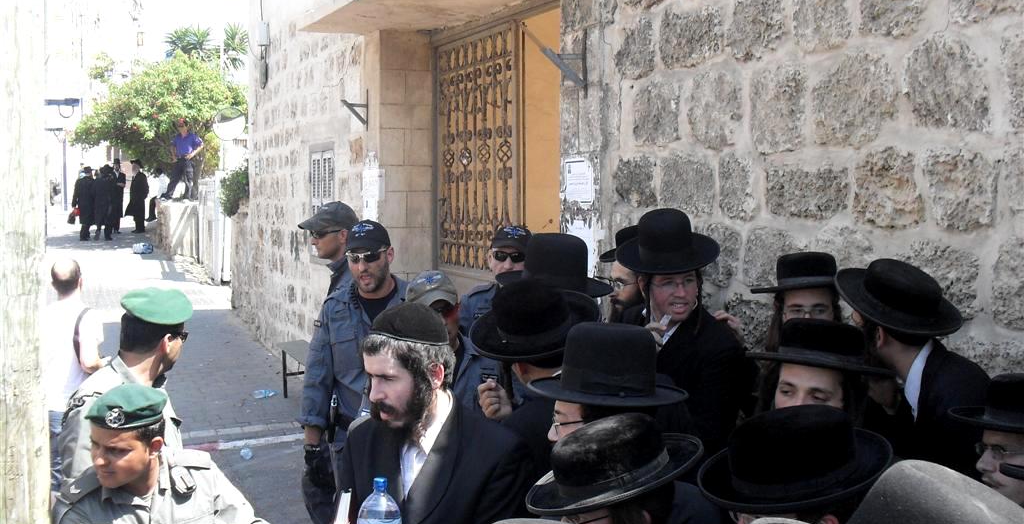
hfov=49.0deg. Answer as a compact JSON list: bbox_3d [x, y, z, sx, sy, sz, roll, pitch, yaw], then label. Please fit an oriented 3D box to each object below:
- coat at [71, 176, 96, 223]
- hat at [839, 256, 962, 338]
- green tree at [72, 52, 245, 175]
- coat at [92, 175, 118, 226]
[{"bbox_3d":[-10.763,-1.548,28.300,0.600,1.180,0.380,2,5,23],"label":"coat"},{"bbox_3d":[0.948,0.054,2.708,0.320,0.112,0.345,-7,32,-33],"label":"hat"},{"bbox_3d":[-8.310,-3.218,26.500,3.900,3.400,3.600,0,5,0],"label":"green tree"},{"bbox_3d":[-10.210,-1.543,28.200,0.580,1.270,0.380,1,5,12],"label":"coat"}]

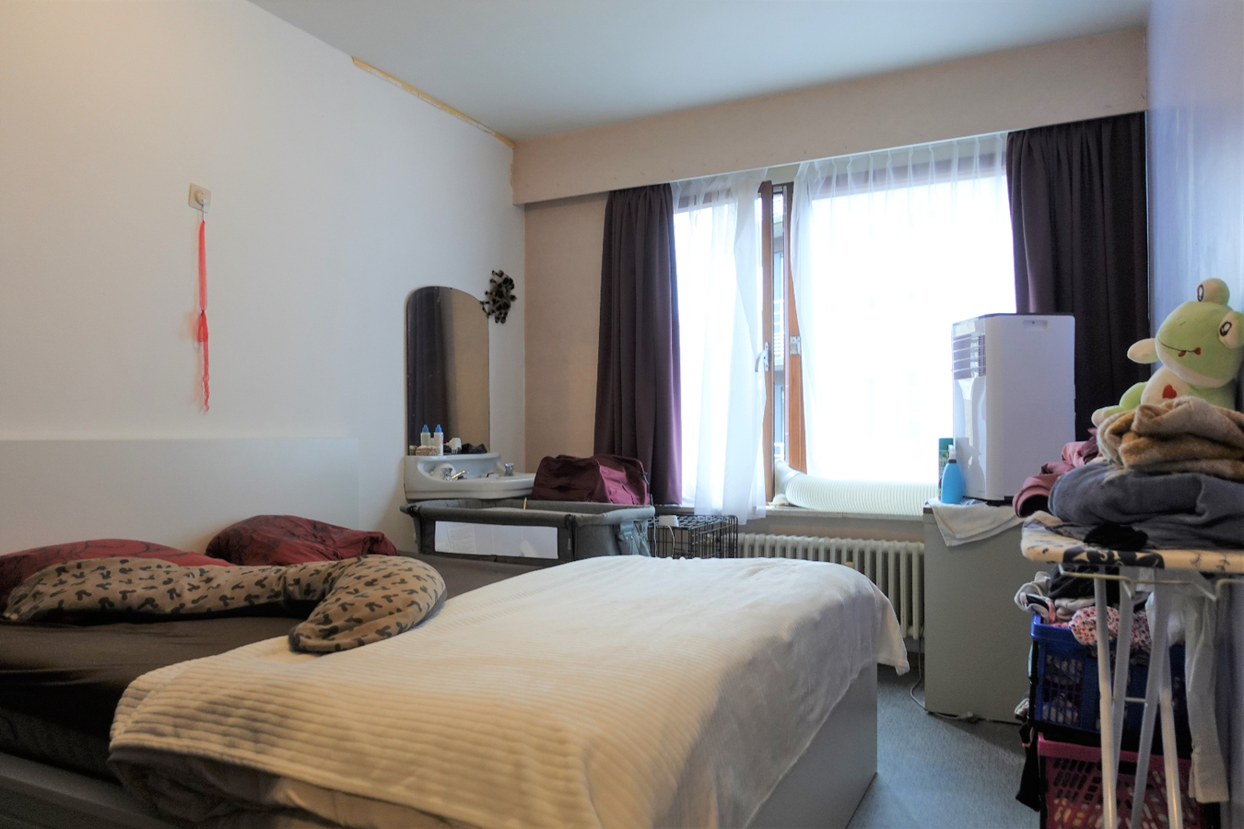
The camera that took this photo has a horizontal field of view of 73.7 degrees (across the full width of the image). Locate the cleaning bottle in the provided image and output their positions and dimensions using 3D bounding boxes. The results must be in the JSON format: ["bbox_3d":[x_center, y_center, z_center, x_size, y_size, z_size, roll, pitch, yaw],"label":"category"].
[{"bbox_3d":[1.272,0.232,3.188,0.084,0.233,0.069,1,-1,-37],"label":"cleaning bottle"}]

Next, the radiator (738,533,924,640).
[{"bbox_3d":[0.914,0.742,3.663,1.010,0.399,0.139,0,-1,27],"label":"radiator"}]

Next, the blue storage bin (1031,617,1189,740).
[{"bbox_3d":[1.298,0.668,2.194,0.371,0.270,0.475,0,-1,27],"label":"blue storage bin"}]

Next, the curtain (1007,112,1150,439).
[{"bbox_3d":[1.800,-0.371,3.283,0.495,1.624,0.129,0,-1,27],"label":"curtain"}]

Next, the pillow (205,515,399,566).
[{"bbox_3d":[-1.048,0.440,2.855,0.515,0.223,0.693,0,-1,27],"label":"pillow"}]

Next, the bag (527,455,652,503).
[{"bbox_3d":[-0.134,0.310,3.818,0.356,0.247,0.446,0,-1,27],"label":"bag"}]

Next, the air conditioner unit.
[{"bbox_3d":[1.520,-0.013,3.269,0.332,0.713,0.297,0,-1,-3],"label":"air conditioner unit"}]

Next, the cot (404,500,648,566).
[{"bbox_3d":[-0.403,0.738,3.470,0.921,0.718,0.584,0,-1,27],"label":"cot"}]

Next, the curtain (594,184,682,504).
[{"bbox_3d":[0.086,-0.357,4.161,0.475,1.624,0.129,0,-1,27],"label":"curtain"}]

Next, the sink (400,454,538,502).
[{"bbox_3d":[-0.625,0.288,3.831,0.470,0.213,0.584,0,-1,27],"label":"sink"}]

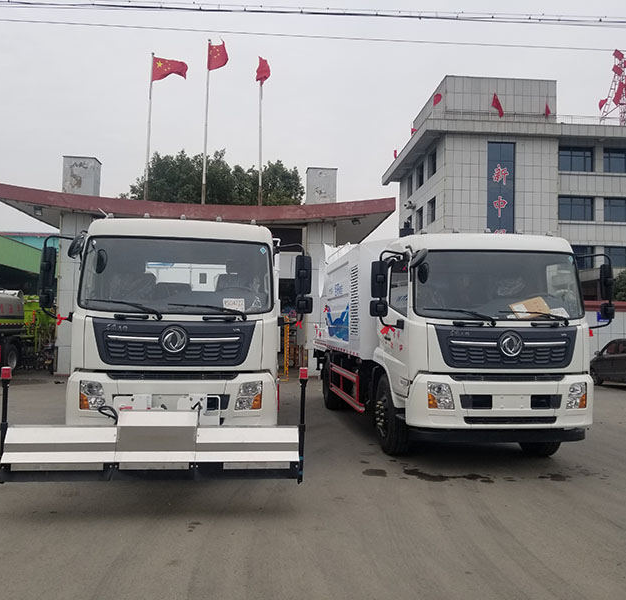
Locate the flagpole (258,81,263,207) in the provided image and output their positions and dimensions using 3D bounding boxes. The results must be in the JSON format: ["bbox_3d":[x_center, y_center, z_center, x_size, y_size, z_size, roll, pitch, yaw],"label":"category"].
[{"bbox_3d":[-1.951,-6.236,22.670,0.120,5.860,0.120,1,-3,-4],"label":"flagpole"}]

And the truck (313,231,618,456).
[{"bbox_3d":[1.841,0.792,11.634,2.700,3.120,8.700,1,-3,-7],"label":"truck"}]

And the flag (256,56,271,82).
[{"bbox_3d":[-1.829,-8.516,22.200,0.500,0.980,0.750,3,-3,-41],"label":"flag"}]

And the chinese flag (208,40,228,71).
[{"bbox_3d":[-3.541,-9.077,22.400,0.950,1.100,0.400,0,-3,30],"label":"chinese flag"}]

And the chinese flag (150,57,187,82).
[{"bbox_3d":[-5.378,-8.669,22.600,1.380,0.960,0.300,1,-3,12],"label":"chinese flag"}]

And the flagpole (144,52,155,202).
[{"bbox_3d":[-6.178,-6.365,22.666,0.120,6.024,0.120,2,-3,-4],"label":"flagpole"}]

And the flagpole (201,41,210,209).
[{"bbox_3d":[-4.014,-6.553,22.653,0.120,6.595,0.120,2,-3,-4],"label":"flagpole"}]

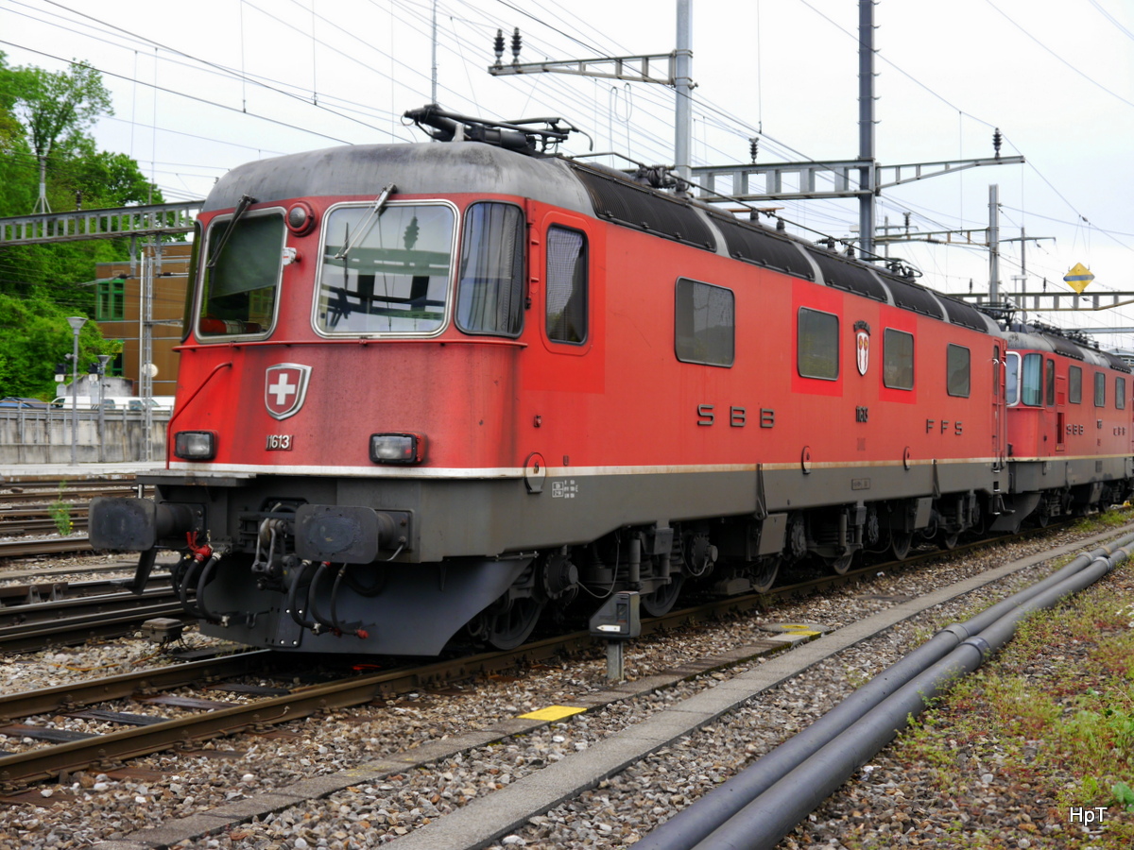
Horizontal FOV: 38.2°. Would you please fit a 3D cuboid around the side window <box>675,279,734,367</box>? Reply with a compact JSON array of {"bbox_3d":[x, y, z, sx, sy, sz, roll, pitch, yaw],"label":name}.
[{"bbox_3d":[1.218,-0.893,14.554,0.060,0.725,1.380,0,-1,27],"label":"side window"}]

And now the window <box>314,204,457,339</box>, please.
[{"bbox_3d":[-1.272,-1.089,11.445,0.948,0.943,0.060,3,-10,11],"label":"window"}]

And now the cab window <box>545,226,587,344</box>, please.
[{"bbox_3d":[-0.010,-1.026,12.118,0.060,0.865,0.675,0,-1,27],"label":"cab window"}]

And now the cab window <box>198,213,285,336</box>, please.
[{"bbox_3d":[-2.393,-1.090,12.011,0.948,0.943,0.060,-3,-12,42],"label":"cab window"}]

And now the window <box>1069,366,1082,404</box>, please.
[{"bbox_3d":[9.754,-0.763,31.478,0.060,0.710,1.370,0,-1,27],"label":"window"}]

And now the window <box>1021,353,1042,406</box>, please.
[{"bbox_3d":[8.035,-0.777,28.380,0.460,0.910,0.120,4,-5,-17],"label":"window"}]

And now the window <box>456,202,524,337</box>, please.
[{"bbox_3d":[-0.537,-1.087,11.387,0.460,0.930,0.120,4,-5,-17],"label":"window"}]

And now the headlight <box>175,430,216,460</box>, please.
[{"bbox_3d":[-2.673,0.160,11.957,0.375,0.210,0.145,0,-1,27],"label":"headlight"}]

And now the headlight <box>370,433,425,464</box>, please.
[{"bbox_3d":[-1.149,0.161,11.189,0.375,0.210,0.145,0,-1,27],"label":"headlight"}]

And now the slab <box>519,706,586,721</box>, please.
[{"bbox_3d":[-0.087,1.875,10.462,0.257,0.060,0.530,0,-1,27],"label":"slab"}]

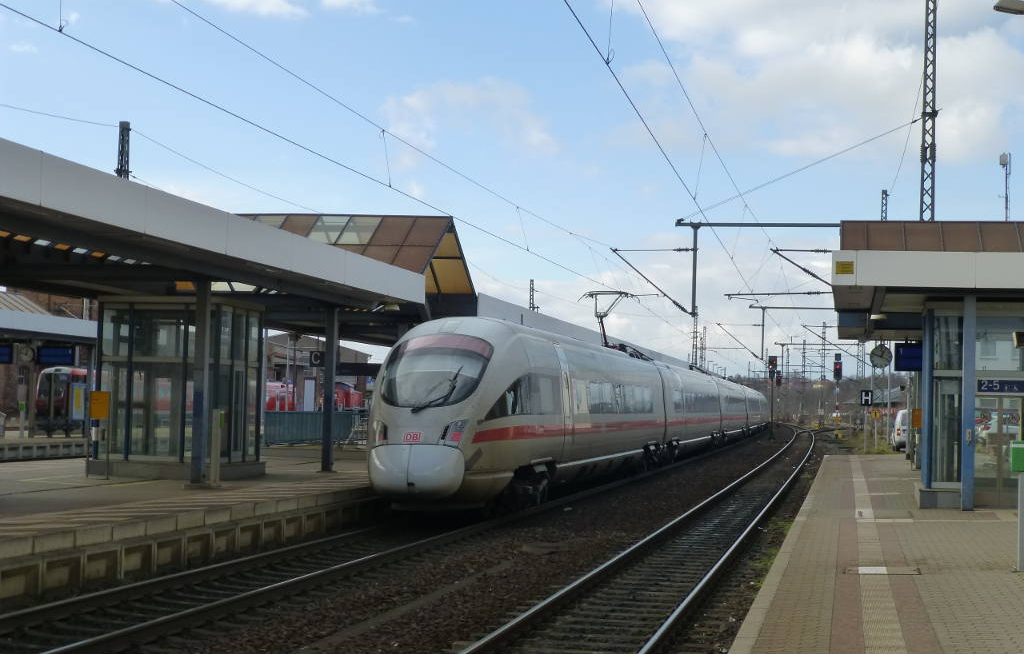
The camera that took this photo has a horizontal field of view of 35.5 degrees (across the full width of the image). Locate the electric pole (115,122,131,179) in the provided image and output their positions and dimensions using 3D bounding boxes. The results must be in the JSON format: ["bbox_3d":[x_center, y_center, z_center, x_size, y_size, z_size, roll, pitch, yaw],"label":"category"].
[{"bbox_3d":[-15.913,-2.038,64.647,0.470,12.650,0.470,1,-3,12],"label":"electric pole"}]

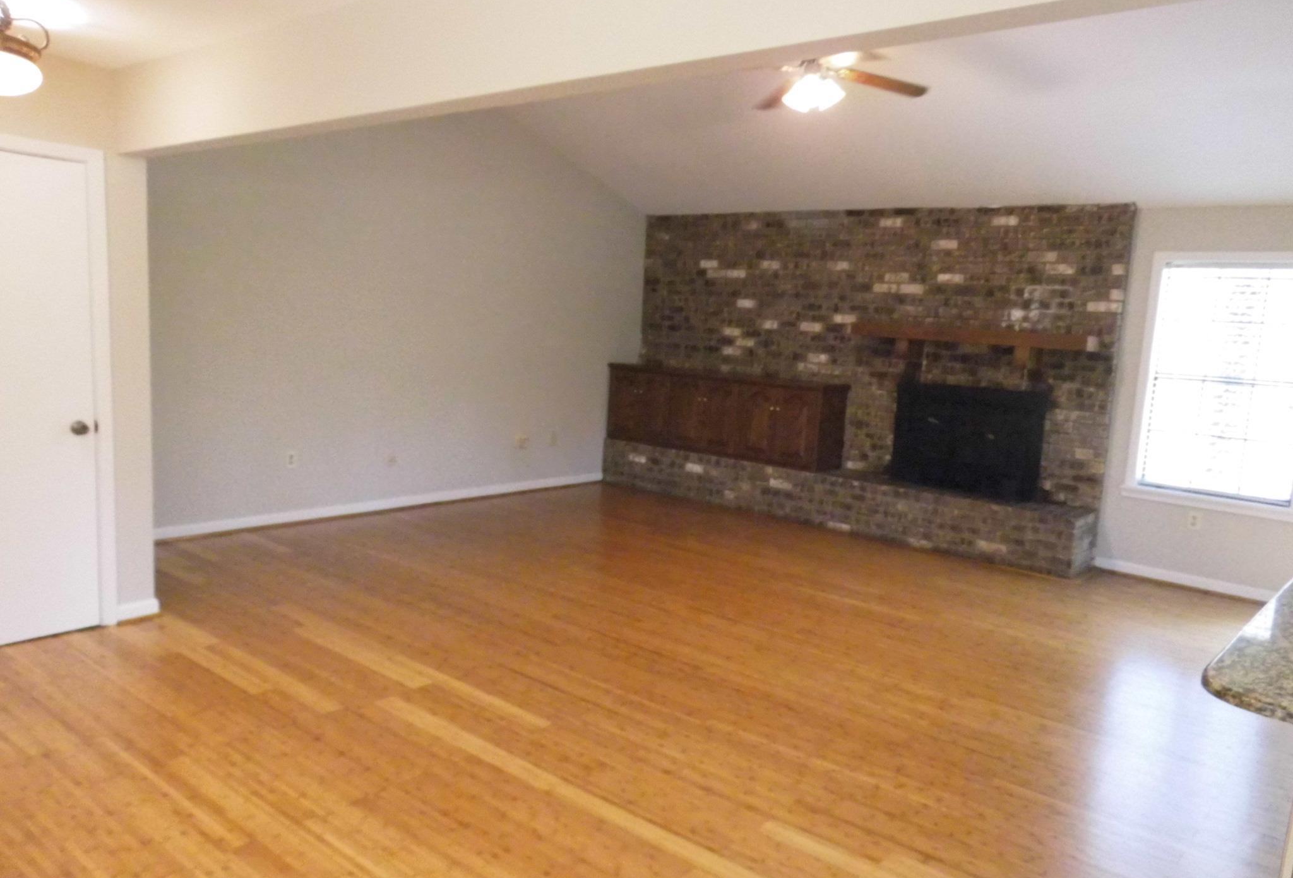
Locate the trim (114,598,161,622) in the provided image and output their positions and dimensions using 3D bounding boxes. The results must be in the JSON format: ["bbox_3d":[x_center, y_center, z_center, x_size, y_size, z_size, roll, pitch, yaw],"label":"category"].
[{"bbox_3d":[-2.365,0.788,4.344,0.020,0.084,0.192,9,10,39],"label":"trim"}]

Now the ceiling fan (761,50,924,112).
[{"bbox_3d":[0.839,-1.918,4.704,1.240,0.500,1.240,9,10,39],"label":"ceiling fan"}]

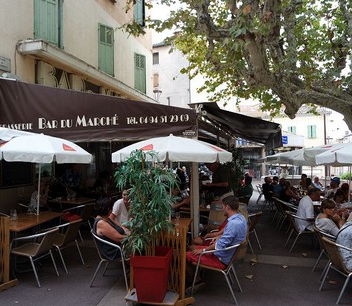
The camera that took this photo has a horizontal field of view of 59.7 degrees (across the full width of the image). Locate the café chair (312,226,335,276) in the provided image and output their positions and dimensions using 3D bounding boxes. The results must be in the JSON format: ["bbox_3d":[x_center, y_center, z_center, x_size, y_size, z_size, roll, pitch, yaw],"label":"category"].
[{"bbox_3d":[2.400,1.488,4.585,0.570,0.740,0.550,0,-3,10],"label":"café chair"}]

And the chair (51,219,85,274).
[{"bbox_3d":[-1.880,1.509,5.024,0.570,0.740,0.550,-1,-3,13],"label":"chair"}]

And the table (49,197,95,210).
[{"bbox_3d":[-2.650,1.655,8.101,0.800,0.740,1.200,-1,-3,13],"label":"table"}]

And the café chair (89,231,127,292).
[{"bbox_3d":[-0.871,1.513,4.481,0.580,0.750,0.560,-1,-2,10],"label":"café chair"}]

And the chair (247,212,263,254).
[{"bbox_3d":[1.369,1.556,6.130,0.580,0.750,0.560,-1,-2,31],"label":"chair"}]

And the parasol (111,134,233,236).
[{"bbox_3d":[-0.078,0.769,5.270,2.100,2.182,2.100,0,-3,0],"label":"parasol"}]

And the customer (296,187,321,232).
[{"bbox_3d":[2.780,1.309,6.085,0.780,1.240,0.500,0,-3,9],"label":"customer"}]

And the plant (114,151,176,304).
[{"bbox_3d":[-0.365,0.871,3.773,0.700,1.780,0.660,0,-2,-7],"label":"plant"}]

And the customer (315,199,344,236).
[{"bbox_3d":[2.478,1.272,4.599,0.720,1.200,0.500,-1,-2,10],"label":"customer"}]

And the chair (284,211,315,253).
[{"bbox_3d":[2.519,1.548,6.100,0.580,0.750,0.560,-1,-2,10],"label":"chair"}]

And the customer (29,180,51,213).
[{"bbox_3d":[-3.412,1.382,7.658,0.750,1.260,0.500,-1,-2,9],"label":"customer"}]

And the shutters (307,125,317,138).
[{"bbox_3d":[14.297,-2.182,32.139,0.920,1.420,0.070,-1,-3,26],"label":"shutters"}]

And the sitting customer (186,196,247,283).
[{"bbox_3d":[0.547,1.222,4.121,0.740,1.280,0.520,-1,-2,24],"label":"sitting customer"}]

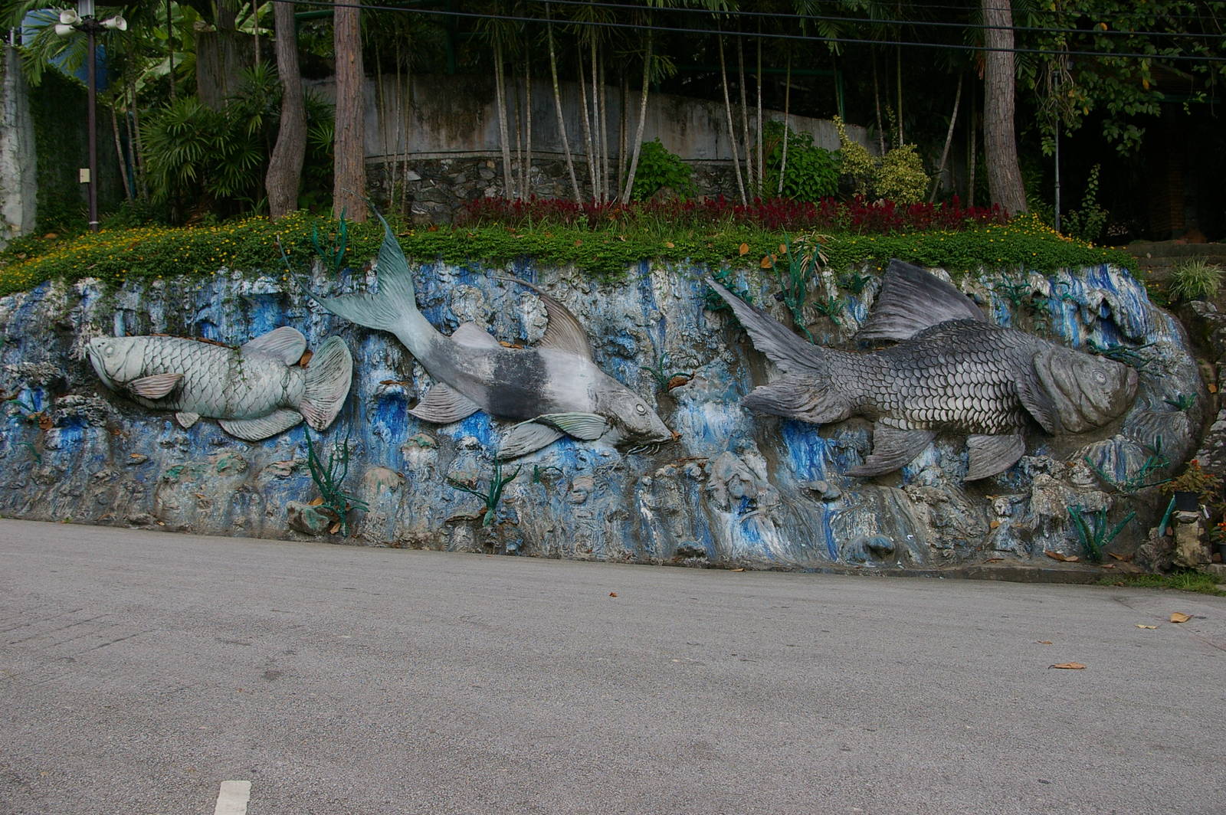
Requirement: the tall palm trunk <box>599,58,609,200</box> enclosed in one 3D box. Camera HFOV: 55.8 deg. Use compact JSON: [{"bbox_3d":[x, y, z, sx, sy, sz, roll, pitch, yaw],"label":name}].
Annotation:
[{"bbox_3d":[-0.122,-3.805,15.900,0.072,2.117,0.066,-2,0,0],"label":"tall palm trunk"}]

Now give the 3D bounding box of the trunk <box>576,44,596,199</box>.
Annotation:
[{"bbox_3d":[-0.343,-3.818,15.500,0.077,2.246,0.064,-6,0,0],"label":"trunk"}]

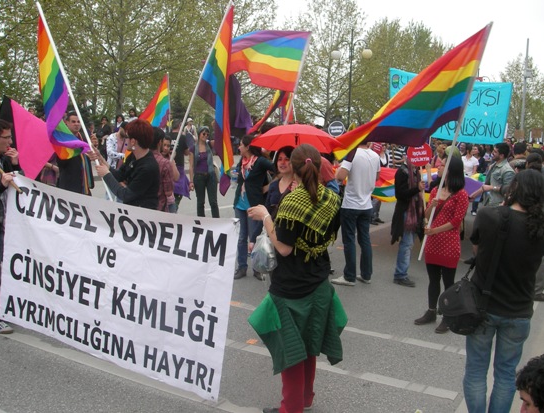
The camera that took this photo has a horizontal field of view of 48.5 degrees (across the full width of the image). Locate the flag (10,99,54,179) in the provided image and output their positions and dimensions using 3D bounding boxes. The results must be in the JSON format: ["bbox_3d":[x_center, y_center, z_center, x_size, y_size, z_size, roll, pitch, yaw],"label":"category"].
[{"bbox_3d":[-2.071,-0.585,5.200,0.400,0.680,0.200,0,7,-11],"label":"flag"}]

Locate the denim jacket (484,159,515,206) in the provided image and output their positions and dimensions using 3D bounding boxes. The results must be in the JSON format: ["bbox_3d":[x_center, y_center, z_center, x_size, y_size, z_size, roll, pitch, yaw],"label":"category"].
[{"bbox_3d":[2.913,-0.293,7.700,0.320,0.640,0.440,-3,8,-30],"label":"denim jacket"}]

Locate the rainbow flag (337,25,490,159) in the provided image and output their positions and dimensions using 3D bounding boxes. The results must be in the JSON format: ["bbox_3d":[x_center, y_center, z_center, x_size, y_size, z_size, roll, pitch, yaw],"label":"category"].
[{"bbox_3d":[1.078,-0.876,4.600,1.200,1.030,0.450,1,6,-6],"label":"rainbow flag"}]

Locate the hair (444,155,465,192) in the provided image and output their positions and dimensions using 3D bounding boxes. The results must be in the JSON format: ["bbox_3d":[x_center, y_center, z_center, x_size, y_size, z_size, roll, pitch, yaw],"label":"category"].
[{"bbox_3d":[1.666,-0.291,5.500,0.220,0.330,0.190,5,7,24],"label":"hair"}]

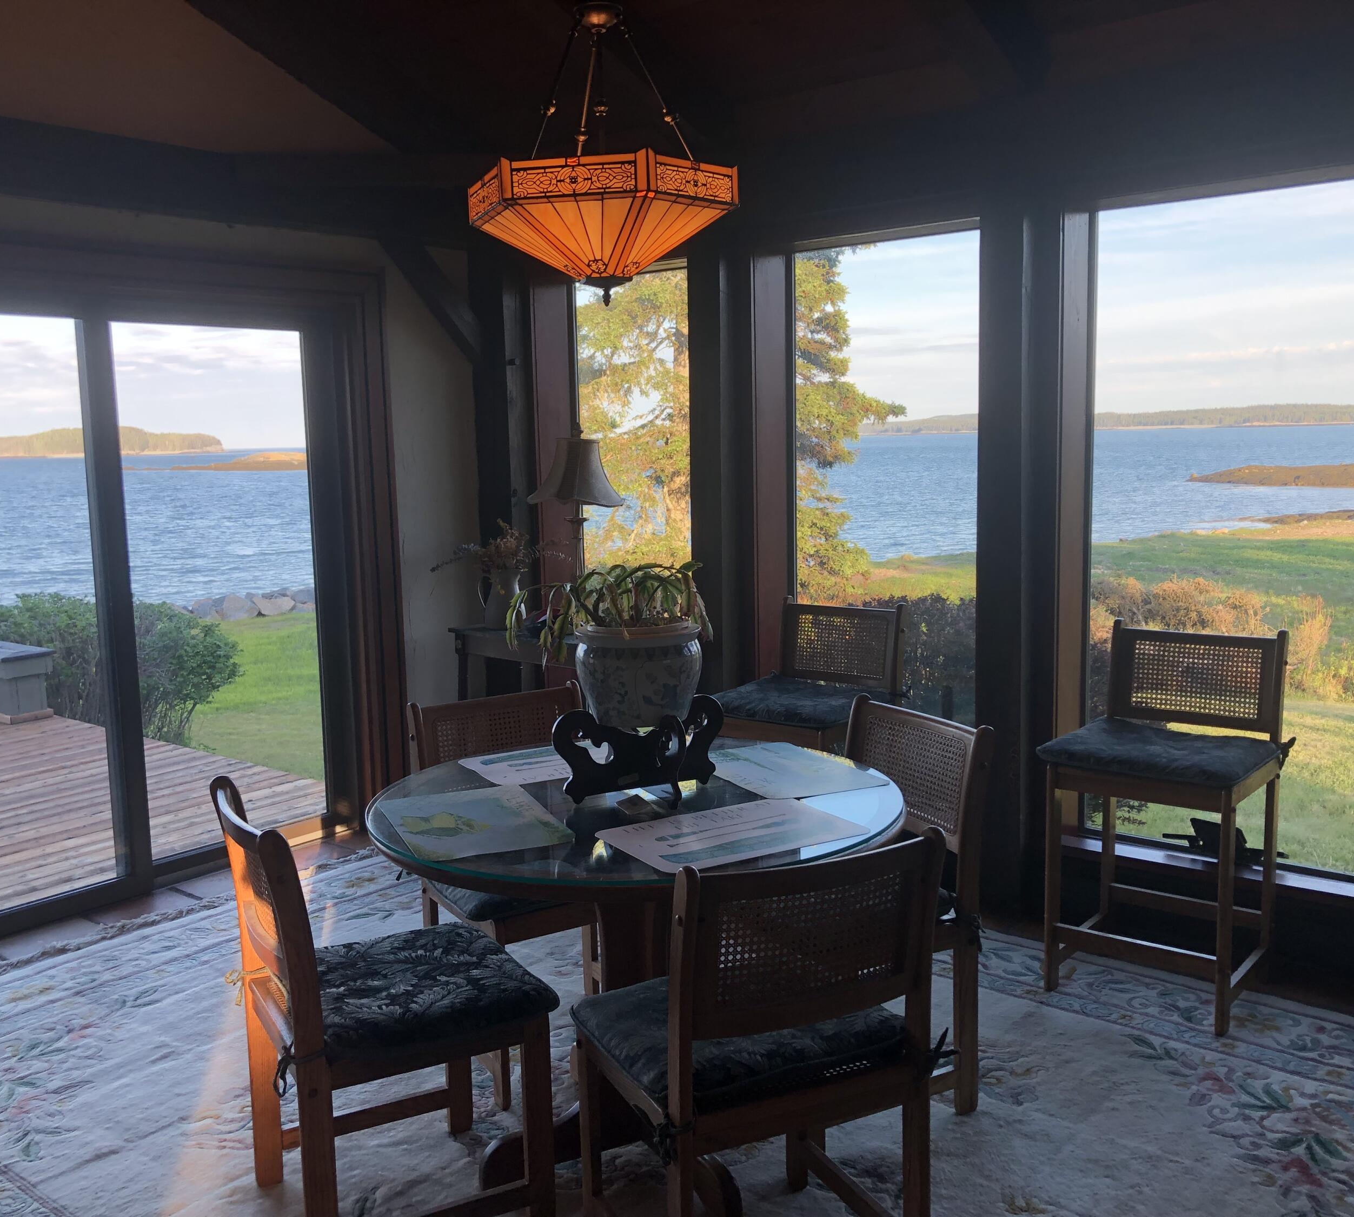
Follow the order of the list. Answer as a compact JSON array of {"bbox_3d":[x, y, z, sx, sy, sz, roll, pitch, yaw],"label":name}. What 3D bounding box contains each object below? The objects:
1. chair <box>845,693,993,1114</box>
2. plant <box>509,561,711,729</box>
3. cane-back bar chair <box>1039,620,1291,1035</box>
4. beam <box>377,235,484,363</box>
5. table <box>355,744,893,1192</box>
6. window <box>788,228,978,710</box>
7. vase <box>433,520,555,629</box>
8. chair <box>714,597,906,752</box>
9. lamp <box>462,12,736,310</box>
[{"bbox_3d":[0.354,0.683,2.911,0.495,0.860,0.480,-5,8,-28],"label":"chair"},{"bbox_3d":[-0.138,0.080,2.705,0.410,0.355,0.340,-1,7,0],"label":"plant"},{"bbox_3d":[1.295,0.542,3.478,0.495,0.950,0.485,5,10,40],"label":"cane-back bar chair"},{"bbox_3d":[-0.908,-1.219,5.078,0.100,0.620,0.090,5,54,40],"label":"beam"},{"bbox_3d":[-0.072,0.764,2.778,1.105,0.750,1.105,-6,8,-30],"label":"table"},{"bbox_3d":[0.731,-0.283,4.430,0.820,1.902,0.100,5,10,40],"label":"window"},{"bbox_3d":[-0.714,-0.131,5.119,0.450,0.425,0.330,0,7,11],"label":"vase"},{"bbox_3d":[0.418,0.469,4.199,0.495,0.950,0.485,5,10,40],"label":"chair"},{"bbox_3d":[-0.147,-0.883,2.566,0.540,0.566,0.475,0,7,12],"label":"lamp"}]

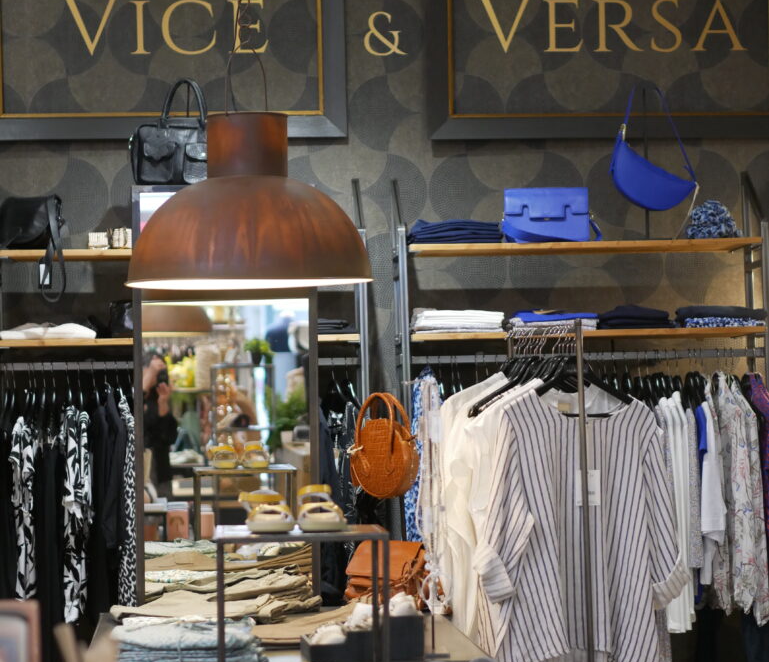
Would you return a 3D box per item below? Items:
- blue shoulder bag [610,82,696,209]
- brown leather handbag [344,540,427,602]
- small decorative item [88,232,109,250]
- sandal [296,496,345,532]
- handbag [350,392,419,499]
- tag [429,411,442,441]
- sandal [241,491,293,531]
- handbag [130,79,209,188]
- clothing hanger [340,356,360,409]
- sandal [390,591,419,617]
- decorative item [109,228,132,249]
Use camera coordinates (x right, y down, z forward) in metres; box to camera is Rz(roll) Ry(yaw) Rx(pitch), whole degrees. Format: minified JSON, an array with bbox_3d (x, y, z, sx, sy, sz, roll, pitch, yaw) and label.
[{"bbox_3d":[0.880,-0.598,8.680,0.280,0.415,0.090,-1,-1,-5],"label":"blue shoulder bag"},{"bbox_3d":[0.021,0.751,8.150,0.250,0.210,0.140,-2,-1,36],"label":"brown leather handbag"},{"bbox_3d":[-0.921,-0.291,8.580,0.064,0.057,0.055,-1,-1,-4],"label":"small decorative item"},{"bbox_3d":[-0.146,0.400,5.970,0.102,0.084,0.250,-1,-1,-7],"label":"sandal"},{"bbox_3d":[0.000,0.340,7.900,0.220,0.320,0.080,-2,-1,41],"label":"handbag"},{"bbox_3d":[0.132,0.251,6.950,0.036,0.080,0.004,-1,-1,20],"label":"tag"},{"bbox_3d":[-0.265,0.402,5.970,0.102,0.085,0.250,-1,-1,-7],"label":"sandal"},{"bbox_3d":[-0.647,-0.633,8.450,0.290,0.340,0.140,-1,-1,-13],"label":"handbag"},{"bbox_3d":[-0.121,0.168,8.700,0.025,0.200,0.420,-1,-1,-14],"label":"clothing hanger"},{"bbox_3d":[0.045,0.724,7.000,0.092,0.085,0.230,-1,-1,-5],"label":"sandal"},{"bbox_3d":[-0.849,-0.298,8.580,0.078,0.070,0.060,-1,-1,-4],"label":"decorative item"}]

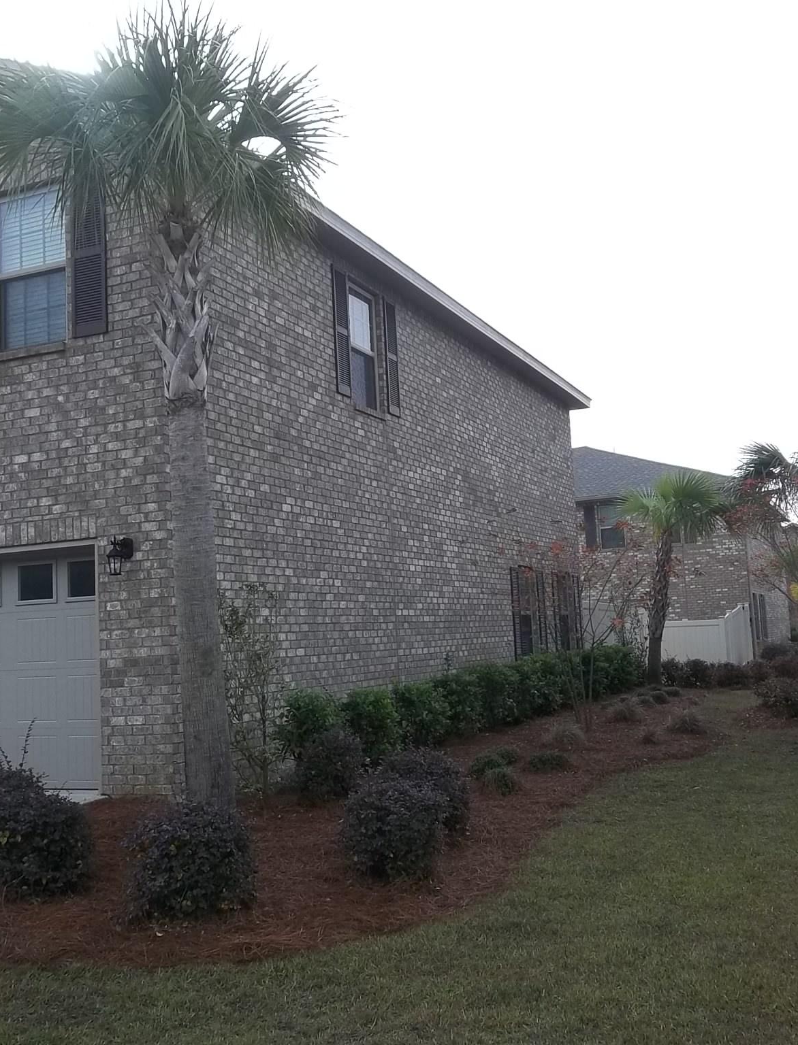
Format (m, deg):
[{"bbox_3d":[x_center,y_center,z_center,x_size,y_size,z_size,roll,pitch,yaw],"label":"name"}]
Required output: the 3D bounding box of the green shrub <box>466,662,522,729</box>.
[{"bbox_3d":[1.283,2.318,14.652,0.763,0.895,0.763,-5,-6,23],"label":"green shrub"}]

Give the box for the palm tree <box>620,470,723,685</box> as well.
[{"bbox_3d":[5.601,1.144,21.792,1.950,4.230,1.950,-4,-6,14],"label":"palm tree"}]

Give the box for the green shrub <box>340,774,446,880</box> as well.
[{"bbox_3d":[-0.033,1.799,6.481,0.629,0.636,0.629,-3,-6,-1],"label":"green shrub"}]

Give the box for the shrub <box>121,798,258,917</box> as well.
[{"bbox_3d":[-1.096,1.763,5.724,0.660,0.528,0.660,-2,-6,-11],"label":"shrub"}]

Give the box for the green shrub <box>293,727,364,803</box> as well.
[{"bbox_3d":[-0.594,2.051,9.252,0.602,0.640,0.602,-2,-6,-4],"label":"green shrub"}]

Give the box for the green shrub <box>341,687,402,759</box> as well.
[{"bbox_3d":[-0.270,2.063,11.167,0.680,0.663,0.680,-3,-6,-2],"label":"green shrub"}]

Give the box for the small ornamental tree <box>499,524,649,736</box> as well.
[{"bbox_3d":[2.298,1.346,14.302,2.057,2.764,2.057,-4,-6,9],"label":"small ornamental tree"}]

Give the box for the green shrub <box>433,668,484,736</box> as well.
[{"bbox_3d":[0.752,2.187,13.162,0.680,0.769,0.680,-3,-6,3],"label":"green shrub"}]

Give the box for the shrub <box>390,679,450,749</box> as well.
[{"bbox_3d":[0.235,2.115,12.082,0.700,0.700,0.700,-3,-6,1],"label":"shrub"}]

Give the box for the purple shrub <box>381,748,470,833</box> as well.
[{"bbox_3d":[0.196,1.911,7.723,0.640,0.542,0.640,-3,-6,1],"label":"purple shrub"}]

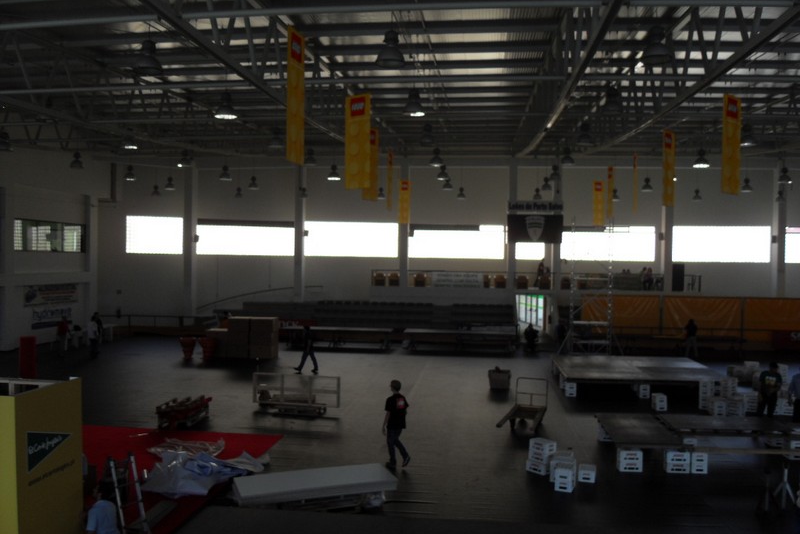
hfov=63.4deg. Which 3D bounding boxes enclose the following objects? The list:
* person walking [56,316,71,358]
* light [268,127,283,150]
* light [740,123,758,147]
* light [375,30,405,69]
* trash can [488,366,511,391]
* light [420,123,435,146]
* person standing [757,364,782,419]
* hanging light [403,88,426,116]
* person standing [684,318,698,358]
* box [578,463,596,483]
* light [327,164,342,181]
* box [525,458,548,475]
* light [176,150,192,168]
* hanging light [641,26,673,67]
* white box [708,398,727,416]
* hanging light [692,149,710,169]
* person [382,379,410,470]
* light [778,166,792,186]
[{"bbox_3d":[-12.688,2.628,24.400,0.380,1.620,0.500,2,2,26],"label":"person walking"},{"bbox_3d":[-3.090,-3.239,16.167,0.450,0.480,0.450,1,1,0],"label":"light"},{"bbox_3d":[9.652,-3.678,17.922,0.490,0.590,0.490,1,0,7],"label":"light"},{"bbox_3d":[-0.157,-3.903,11.521,0.490,0.590,0.490,1,0,7],"label":"light"},{"bbox_3d":[3.116,3.494,20.127,0.660,0.620,0.520,1,1,9],"label":"trash can"},{"bbox_3d":[0.825,-3.909,19.062,0.490,0.590,0.490,1,0,7],"label":"light"},{"bbox_3d":[8.950,3.164,15.628,0.540,1.720,0.360,1,1,28],"label":"person standing"},{"bbox_3d":[0.326,-3.892,15.292,0.490,0.590,0.490,1,0,7],"label":"hanging light"},{"bbox_3d":[12.084,3.021,26.841,0.520,1.690,0.420,0,1,-20],"label":"person standing"},{"bbox_3d":[3.536,3.900,12.238,0.310,0.215,0.460,1,1,14],"label":"box"},{"bbox_3d":[-2.350,-3.402,23.249,0.450,0.480,0.450,1,1,0],"label":"light"},{"bbox_3d":[2.725,3.877,12.636,0.310,0.210,0.460,0,2,-43],"label":"box"},{"bbox_3d":[-6.682,-3.395,20.210,0.450,0.480,0.450,1,1,0],"label":"light"},{"bbox_3d":[3.195,-2.776,7.987,0.390,0.440,0.390,1,1,0],"label":"hanging light"},{"bbox_3d":[8.554,3.784,17.437,0.320,0.420,0.460,1,1,7],"label":"white box"},{"bbox_3d":[10.109,-3.648,21.697,0.490,0.590,0.490,1,0,7],"label":"hanging light"},{"bbox_3d":[-0.056,3.084,12.696,0.520,1.750,0.500,2,2,44],"label":"person"},{"bbox_3d":[12.211,-2.884,20.515,0.390,0.440,0.390,1,1,0],"label":"light"}]

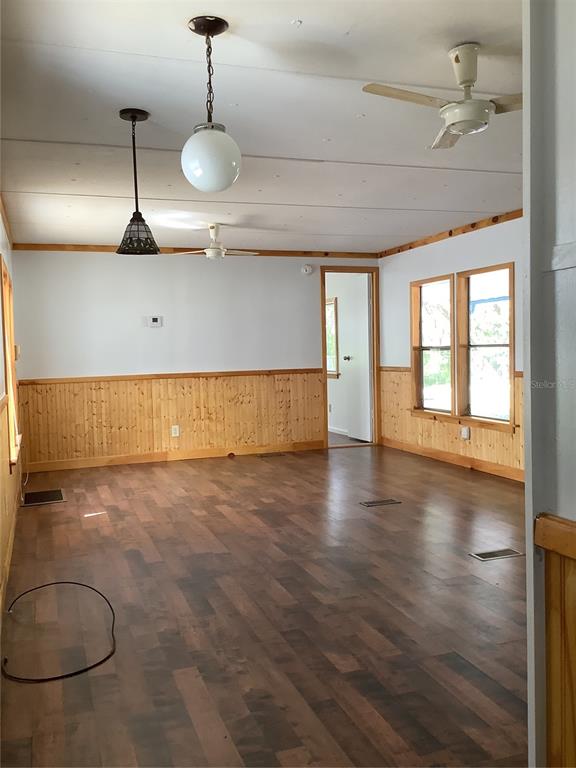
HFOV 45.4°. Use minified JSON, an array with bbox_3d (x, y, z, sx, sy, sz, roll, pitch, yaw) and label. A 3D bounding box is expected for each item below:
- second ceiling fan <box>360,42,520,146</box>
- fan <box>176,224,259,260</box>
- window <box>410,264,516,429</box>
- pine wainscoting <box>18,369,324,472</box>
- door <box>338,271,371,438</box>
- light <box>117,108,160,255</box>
[{"bbox_3d":[0.659,-1.091,2.567,0.860,0.310,0.890,-3,4,-29],"label":"second ceiling fan"},{"bbox_3d":[-0.632,-1.242,6.001,0.870,0.310,0.820,-2,3,-6],"label":"fan"},{"bbox_3d":[1.683,-0.361,6.724,0.110,1.420,1.790,-3,3,-19],"label":"window"},{"bbox_3d":[-1.126,0.363,7.498,3.280,0.950,0.035,-3,3,-19],"label":"pine wainscoting"},{"bbox_3d":[0.873,-0.314,8.656,0.040,2.030,0.690,-3,3,-19],"label":"door"},{"bbox_3d":[-0.697,-0.928,3.182,0.205,0.630,0.205,-3,3,-19],"label":"light"}]

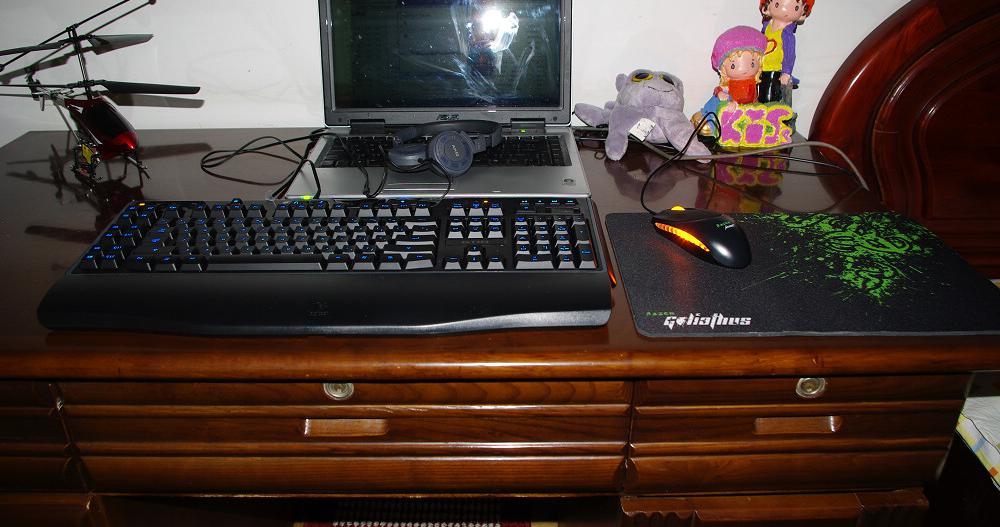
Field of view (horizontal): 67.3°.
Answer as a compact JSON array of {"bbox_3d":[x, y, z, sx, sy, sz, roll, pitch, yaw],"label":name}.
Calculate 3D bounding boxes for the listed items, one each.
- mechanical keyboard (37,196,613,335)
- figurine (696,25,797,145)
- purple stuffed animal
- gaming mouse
[{"bbox_3d":[-0.151,-0.009,0.730,0.498,0.043,0.222,-1,28,-1],"label":"mechanical keyboard"},{"bbox_3d":[0.340,-0.249,1.048,0.132,0.160,0.068,2,29,4],"label":"figurine"},{"bbox_3d":[0.193,-0.209,1.029,0.152,0.109,0.148,-6,29,-10],"label":"purple stuffed animal"},{"bbox_3d":[0.205,-0.036,0.777,0.064,0.039,0.128,-16,32,-26],"label":"gaming mouse"}]

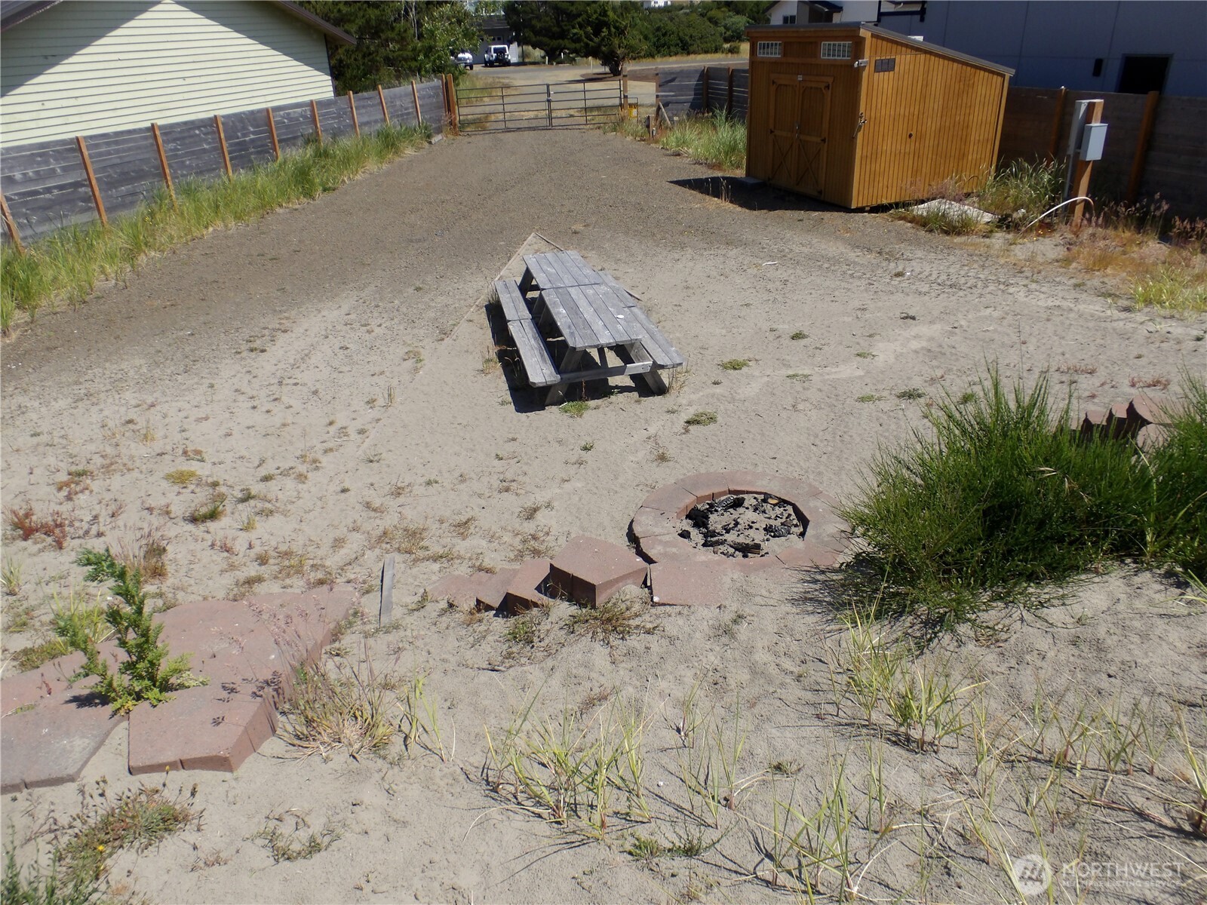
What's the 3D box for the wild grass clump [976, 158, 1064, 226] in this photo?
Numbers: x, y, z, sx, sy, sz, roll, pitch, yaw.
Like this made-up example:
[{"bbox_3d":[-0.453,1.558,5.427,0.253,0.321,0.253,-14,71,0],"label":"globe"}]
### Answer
[{"bbox_3d":[6.460,-4.039,12.996,1.233,0.906,0.925,9,30,24],"label":"wild grass clump"}]

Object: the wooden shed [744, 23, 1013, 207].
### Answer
[{"bbox_3d":[5.038,-6.575,15.909,3.279,2.925,3.735,-13,28,-17],"label":"wooden shed"}]

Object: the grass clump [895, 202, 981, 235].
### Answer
[{"bbox_3d":[5.163,-3.620,12.899,1.236,0.407,0.741,7,29,20],"label":"grass clump"}]

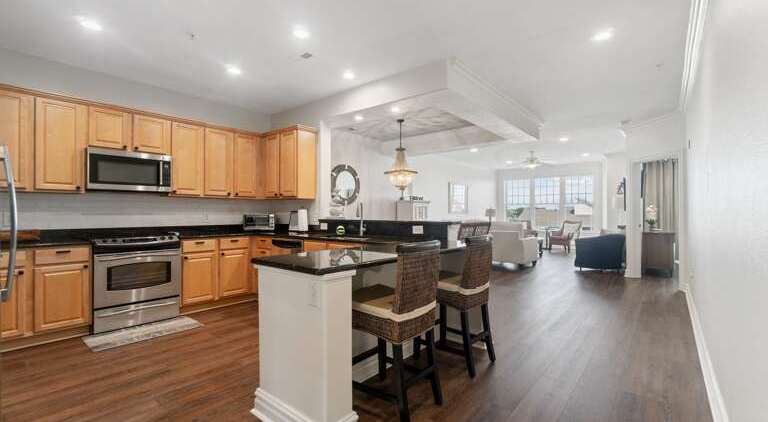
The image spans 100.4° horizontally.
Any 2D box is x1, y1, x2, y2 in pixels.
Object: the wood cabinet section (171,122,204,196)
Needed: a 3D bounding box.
[{"bbox_3d":[-2.597,-0.635,4.160,0.335,0.910,0.377,0,0,41],"label":"wood cabinet section"}]

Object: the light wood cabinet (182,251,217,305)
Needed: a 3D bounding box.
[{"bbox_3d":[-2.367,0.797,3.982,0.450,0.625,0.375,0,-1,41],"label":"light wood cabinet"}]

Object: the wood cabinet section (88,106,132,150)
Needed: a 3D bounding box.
[{"bbox_3d":[-3.099,-0.880,3.590,0.335,0.420,0.381,0,0,41],"label":"wood cabinet section"}]

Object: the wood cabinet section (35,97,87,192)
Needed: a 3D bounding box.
[{"bbox_3d":[-3.347,-0.635,3.308,0.335,0.910,0.370,0,0,41],"label":"wood cabinet section"}]

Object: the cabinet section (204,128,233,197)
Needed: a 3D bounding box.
[{"bbox_3d":[-2.345,-0.635,4.446,0.335,0.910,0.384,0,0,41],"label":"cabinet section"}]

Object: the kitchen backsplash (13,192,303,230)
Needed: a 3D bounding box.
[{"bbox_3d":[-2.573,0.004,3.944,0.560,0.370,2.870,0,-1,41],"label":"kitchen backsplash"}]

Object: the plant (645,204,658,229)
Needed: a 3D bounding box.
[{"bbox_3d":[5.356,0.116,6.400,0.250,0.510,0.240,-1,-1,41],"label":"plant"}]

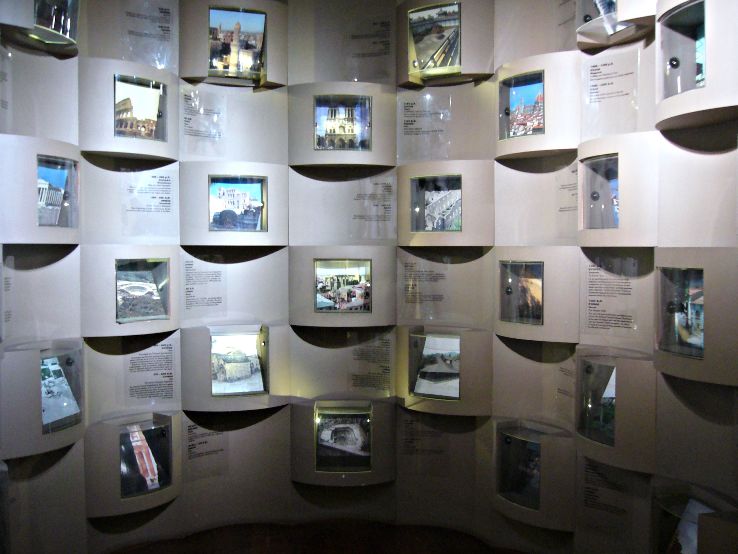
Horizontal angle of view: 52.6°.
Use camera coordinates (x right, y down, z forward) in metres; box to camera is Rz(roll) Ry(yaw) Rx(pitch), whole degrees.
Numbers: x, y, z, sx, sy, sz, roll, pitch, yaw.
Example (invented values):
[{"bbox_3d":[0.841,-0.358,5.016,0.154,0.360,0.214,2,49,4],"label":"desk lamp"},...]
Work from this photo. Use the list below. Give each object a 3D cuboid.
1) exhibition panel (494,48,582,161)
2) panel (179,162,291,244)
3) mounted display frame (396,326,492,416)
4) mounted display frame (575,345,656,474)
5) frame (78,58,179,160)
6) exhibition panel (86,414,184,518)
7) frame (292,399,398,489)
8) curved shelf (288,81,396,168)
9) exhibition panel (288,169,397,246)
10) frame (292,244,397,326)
[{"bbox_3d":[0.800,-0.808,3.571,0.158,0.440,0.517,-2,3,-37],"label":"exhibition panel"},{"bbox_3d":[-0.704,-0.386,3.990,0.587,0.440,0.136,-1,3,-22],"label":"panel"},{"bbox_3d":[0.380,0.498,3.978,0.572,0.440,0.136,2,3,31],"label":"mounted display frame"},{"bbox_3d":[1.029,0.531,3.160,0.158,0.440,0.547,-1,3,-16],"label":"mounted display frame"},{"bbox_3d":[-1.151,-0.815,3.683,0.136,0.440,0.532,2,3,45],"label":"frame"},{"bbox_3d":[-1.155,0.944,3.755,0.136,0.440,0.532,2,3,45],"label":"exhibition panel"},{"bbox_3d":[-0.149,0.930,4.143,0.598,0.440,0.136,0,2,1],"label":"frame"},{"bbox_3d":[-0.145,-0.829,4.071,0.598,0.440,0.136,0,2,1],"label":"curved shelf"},{"bbox_3d":[-0.139,-0.394,4.132,0.591,0.440,0.110,0,2,2],"label":"exhibition panel"},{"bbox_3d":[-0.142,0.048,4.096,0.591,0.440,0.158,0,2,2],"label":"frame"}]

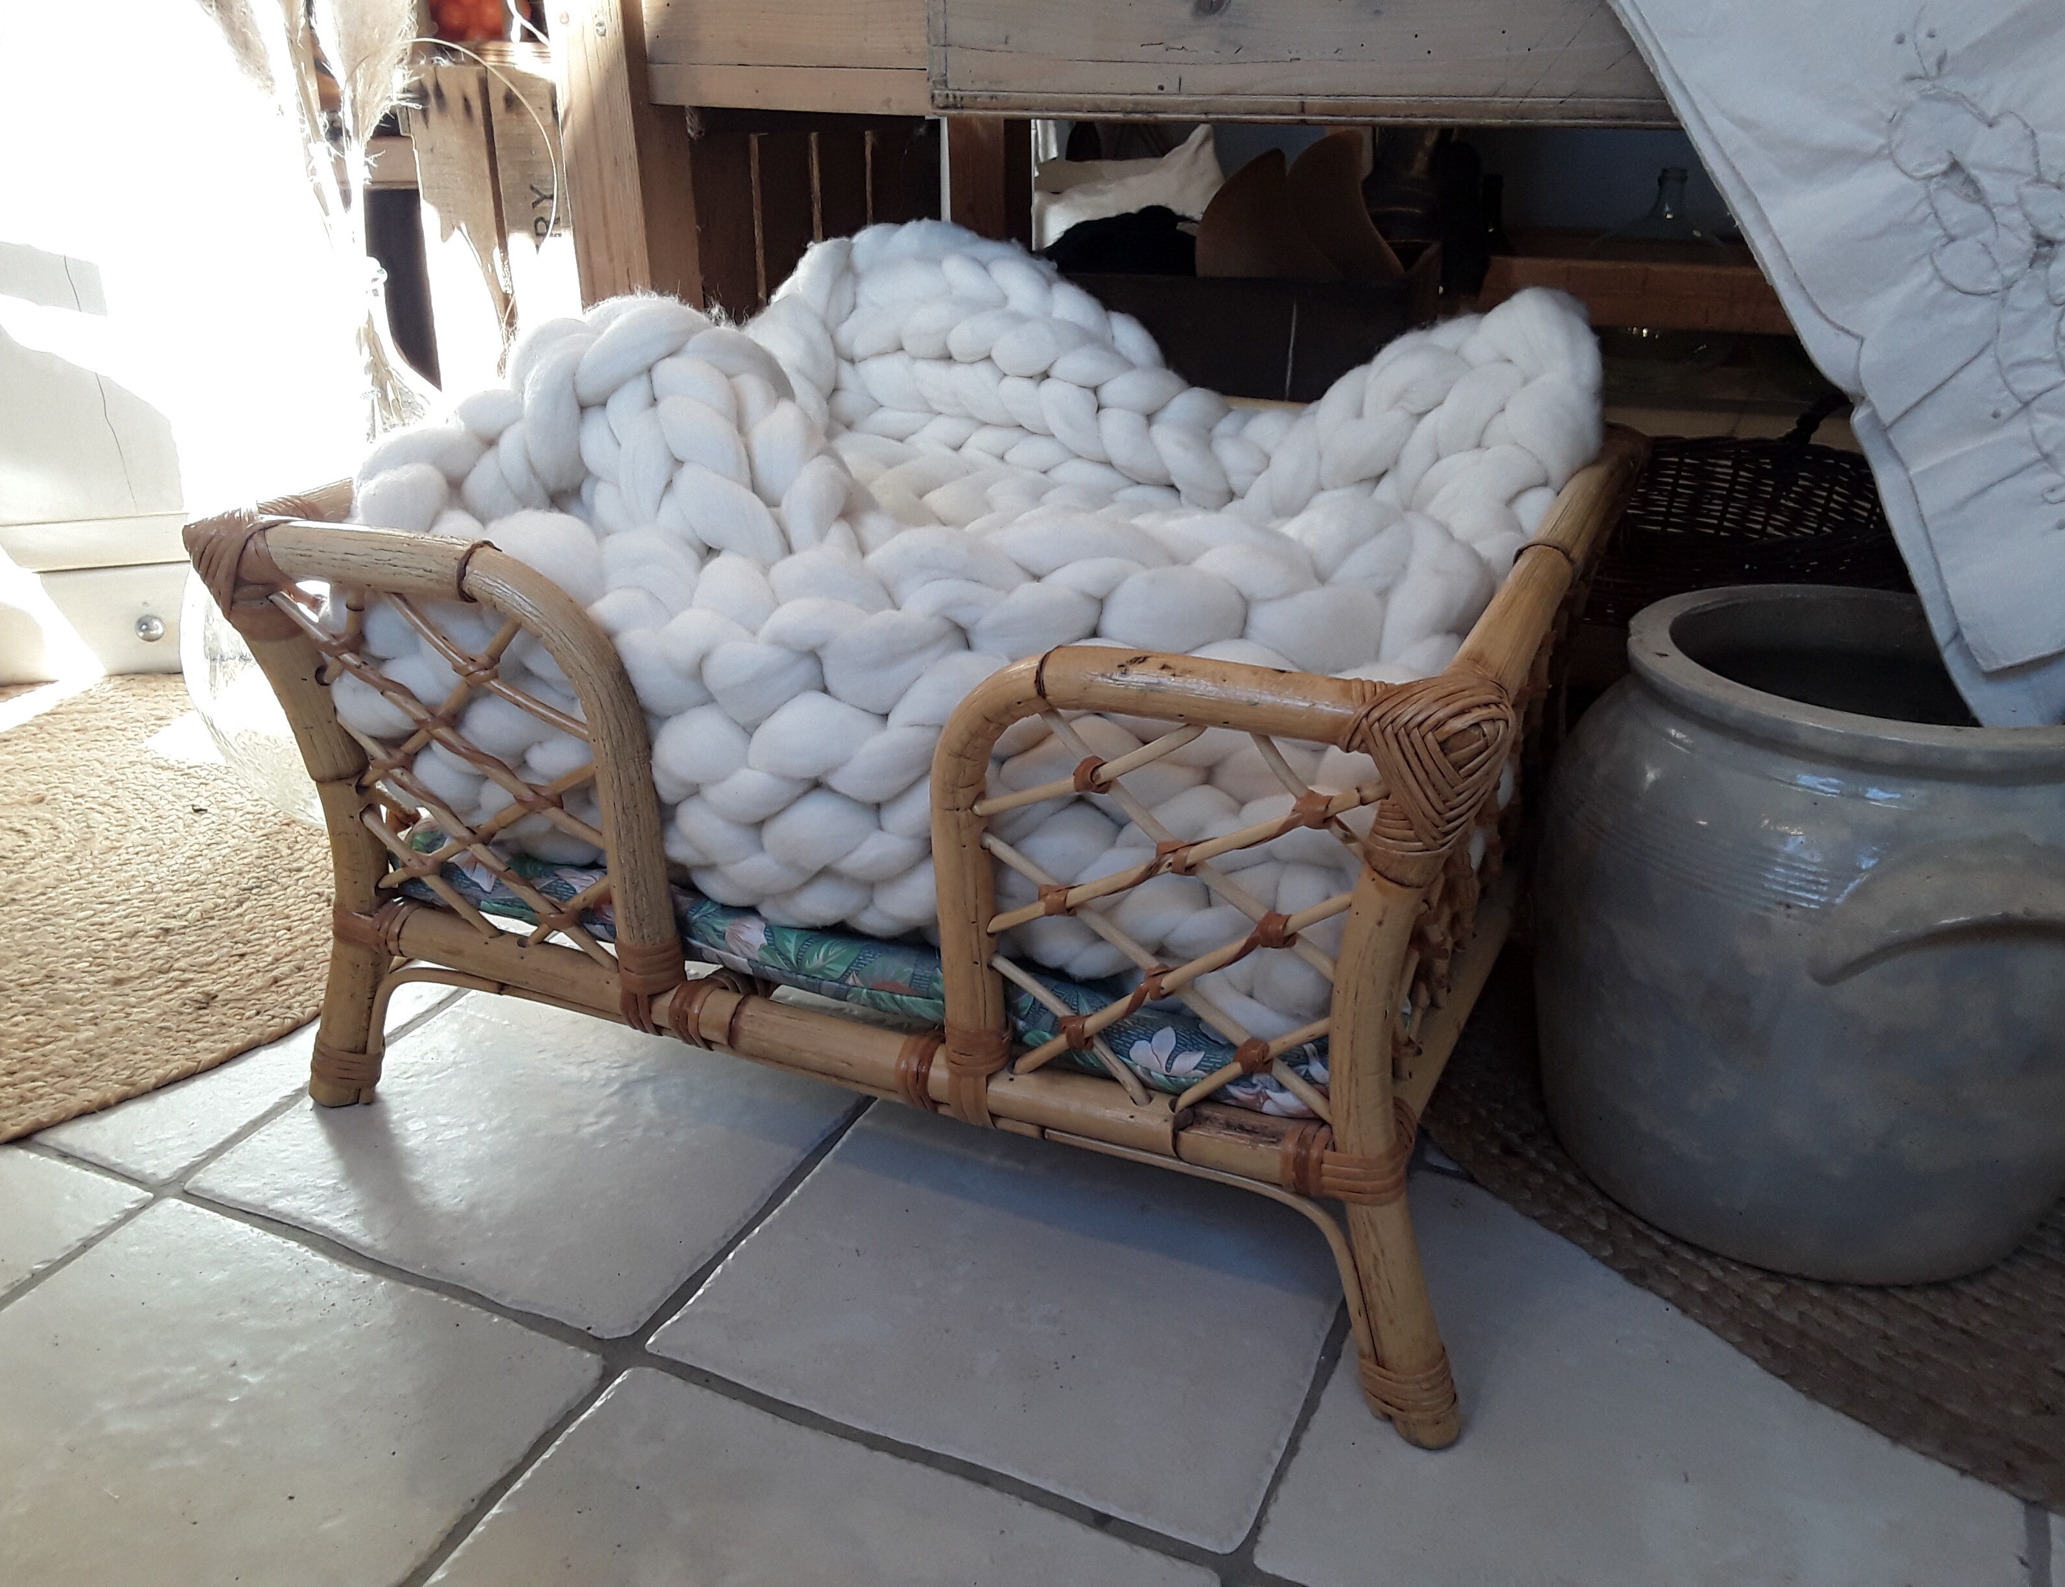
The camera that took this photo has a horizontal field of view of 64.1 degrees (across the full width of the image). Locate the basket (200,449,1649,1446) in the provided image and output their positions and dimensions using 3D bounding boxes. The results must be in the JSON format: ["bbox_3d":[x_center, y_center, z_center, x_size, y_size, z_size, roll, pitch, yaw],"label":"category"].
[{"bbox_3d":[-0.022,-0.022,1.095,0.735,0.408,0.606,11,26,21],"label":"basket"}]

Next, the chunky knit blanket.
[{"bbox_3d":[-0.021,-0.164,1.038,0.637,0.324,0.519,11,26,21],"label":"chunky knit blanket"}]

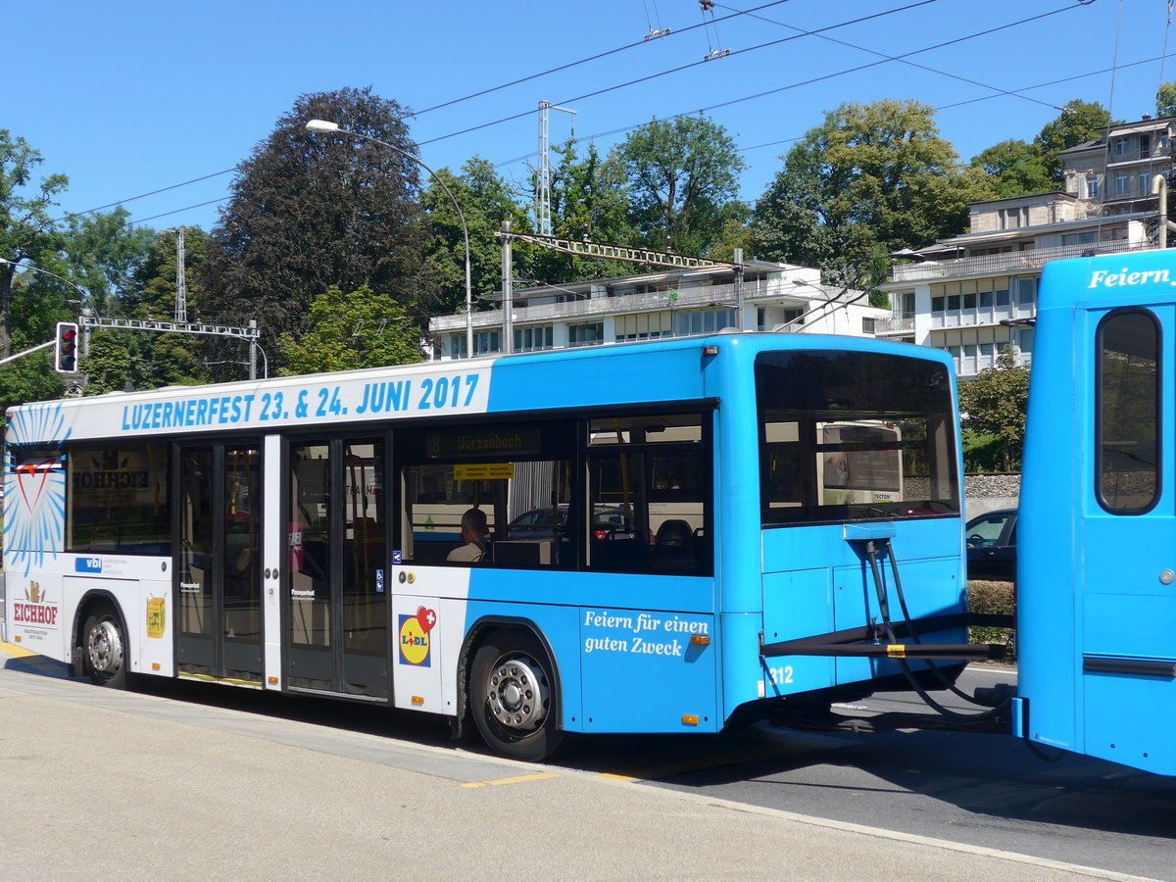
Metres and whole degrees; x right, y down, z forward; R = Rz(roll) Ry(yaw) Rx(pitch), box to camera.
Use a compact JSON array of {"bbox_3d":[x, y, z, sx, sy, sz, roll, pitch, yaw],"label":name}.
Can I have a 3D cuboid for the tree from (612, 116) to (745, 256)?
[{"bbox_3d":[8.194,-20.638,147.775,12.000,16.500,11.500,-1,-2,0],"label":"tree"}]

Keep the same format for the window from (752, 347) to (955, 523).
[{"bbox_3d":[1.786,-0.010,10.830,2.121,1.050,0.120,1,-2,-44],"label":"window"}]

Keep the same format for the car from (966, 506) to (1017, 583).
[{"bbox_3d":[6.170,1.648,22.906,1.780,1.470,4.350,1,-2,-44],"label":"car"}]

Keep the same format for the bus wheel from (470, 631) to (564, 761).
[{"bbox_3d":[-0.394,1.716,11.465,0.940,0.940,0.290,-2,-2,41],"label":"bus wheel"}]

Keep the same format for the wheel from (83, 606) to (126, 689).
[{"bbox_3d":[-4.359,1.912,15.557,0.290,0.940,0.940,1,-2,-44],"label":"wheel"}]

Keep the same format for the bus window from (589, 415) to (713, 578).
[{"bbox_3d":[0.381,0.349,10.494,0.060,0.998,1.100,1,-2,-44],"label":"bus window"}]

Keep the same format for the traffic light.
[{"bbox_3d":[-11.567,-2.080,37.000,0.520,1.130,0.350,1,-2,-44],"label":"traffic light"}]

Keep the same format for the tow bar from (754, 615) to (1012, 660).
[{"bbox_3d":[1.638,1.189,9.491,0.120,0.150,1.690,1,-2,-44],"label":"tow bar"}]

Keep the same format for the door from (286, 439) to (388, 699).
[{"bbox_3d":[-1.922,0.970,12.901,0.090,2.034,1.351,1,-2,-44],"label":"door"}]

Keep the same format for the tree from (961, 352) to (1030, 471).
[{"bbox_3d":[12.469,-0.900,49.945,3.400,4.100,3.200,-1,-2,0],"label":"tree"}]

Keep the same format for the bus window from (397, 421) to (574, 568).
[{"bbox_3d":[-0.735,0.397,11.645,0.060,0.991,1.940,1,-2,-44],"label":"bus window"}]

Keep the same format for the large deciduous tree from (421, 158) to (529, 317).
[{"bbox_3d":[-9.163,-14.943,137.768,10.000,17.000,10.000,-1,-2,0],"label":"large deciduous tree"}]

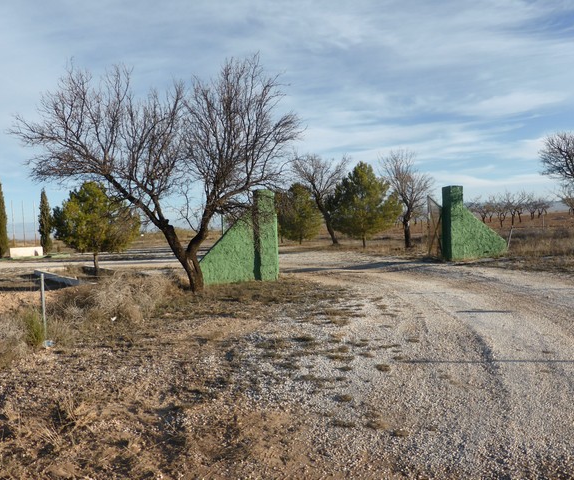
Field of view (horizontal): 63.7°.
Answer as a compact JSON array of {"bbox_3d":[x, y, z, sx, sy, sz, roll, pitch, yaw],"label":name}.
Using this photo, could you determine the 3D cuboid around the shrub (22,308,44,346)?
[{"bbox_3d":[-3.757,1.297,6.850,0.340,0.560,0.340,-2,2,0],"label":"shrub"}]

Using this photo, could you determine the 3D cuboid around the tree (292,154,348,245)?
[{"bbox_3d":[2.320,-2.892,33.000,3.870,6.430,3.870,-2,2,0],"label":"tree"}]

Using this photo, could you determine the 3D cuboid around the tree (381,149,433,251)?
[{"bbox_3d":[6.722,-2.334,26.000,2.930,5.630,2.930,-2,2,0],"label":"tree"}]

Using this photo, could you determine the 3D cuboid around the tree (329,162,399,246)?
[{"bbox_3d":[4.840,-2.127,28.500,4.330,5.300,4.120,-2,2,0],"label":"tree"}]

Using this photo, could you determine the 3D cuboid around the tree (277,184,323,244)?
[{"bbox_3d":[0.933,-1.978,34.500,3.190,4.630,3.190,-2,2,0],"label":"tree"}]

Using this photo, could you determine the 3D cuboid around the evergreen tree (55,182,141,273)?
[{"bbox_3d":[-7.462,-0.492,18.200,3.390,3.700,3.390,-2,2,0],"label":"evergreen tree"}]

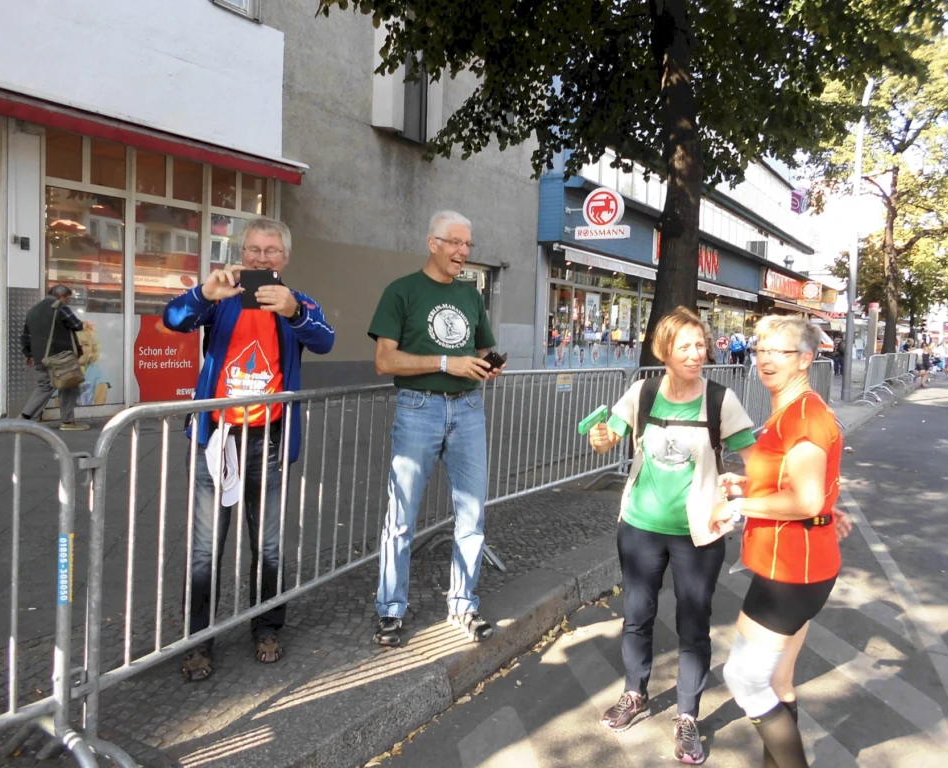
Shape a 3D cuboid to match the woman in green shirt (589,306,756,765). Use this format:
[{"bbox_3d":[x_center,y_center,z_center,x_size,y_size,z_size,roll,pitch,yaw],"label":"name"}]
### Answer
[{"bbox_3d":[0.724,0.523,2.809,0.640,1.608,0.460,3,3,21],"label":"woman in green shirt"}]

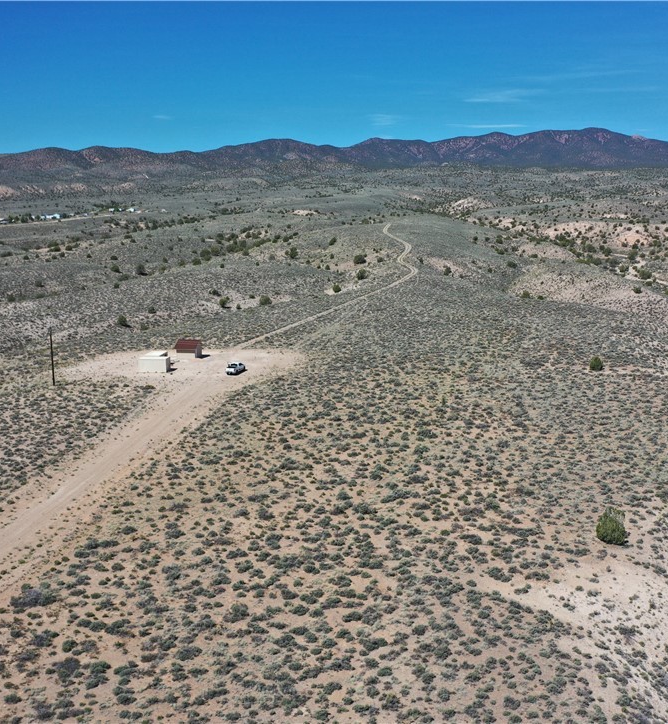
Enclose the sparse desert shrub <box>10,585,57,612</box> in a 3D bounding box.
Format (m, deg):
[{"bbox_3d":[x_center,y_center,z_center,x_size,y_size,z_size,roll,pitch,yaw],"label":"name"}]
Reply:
[{"bbox_3d":[-27.526,21.457,77.370,4.000,1.250,2.700,0,12,0],"label":"sparse desert shrub"}]

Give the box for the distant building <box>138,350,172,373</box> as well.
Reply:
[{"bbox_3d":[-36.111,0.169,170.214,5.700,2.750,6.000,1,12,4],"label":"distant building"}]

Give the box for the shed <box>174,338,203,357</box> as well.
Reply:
[{"bbox_3d":[-31.218,-2.995,182.121,4.600,3.650,4.000,2,12,11],"label":"shed"}]

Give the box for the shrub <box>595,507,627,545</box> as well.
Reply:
[{"bbox_3d":[29.904,17.310,90.626,3.050,3.600,3.000,0,12,0],"label":"shrub"}]

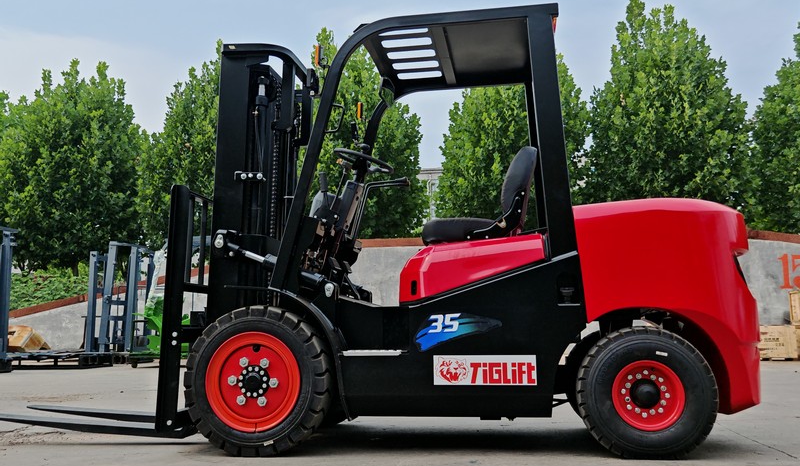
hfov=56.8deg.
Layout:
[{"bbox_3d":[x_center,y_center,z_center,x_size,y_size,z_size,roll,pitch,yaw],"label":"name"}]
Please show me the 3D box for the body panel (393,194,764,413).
[{"bbox_3d":[0.859,0.379,3.791,1.640,0.970,1.120,-2,-8,9],"label":"body panel"}]

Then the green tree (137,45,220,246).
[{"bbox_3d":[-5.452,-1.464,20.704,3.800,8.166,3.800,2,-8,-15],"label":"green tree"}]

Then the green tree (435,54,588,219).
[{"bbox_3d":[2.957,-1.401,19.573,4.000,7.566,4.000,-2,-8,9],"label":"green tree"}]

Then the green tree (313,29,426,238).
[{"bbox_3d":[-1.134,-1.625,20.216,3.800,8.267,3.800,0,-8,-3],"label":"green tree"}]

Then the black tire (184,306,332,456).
[{"bbox_3d":[-0.658,0.686,3.472,0.690,0.688,0.225,-2,-8,9],"label":"black tire"}]

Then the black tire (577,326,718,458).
[{"bbox_3d":[1.075,0.695,3.238,0.575,0.572,0.180,-2,-8,9],"label":"black tire"}]

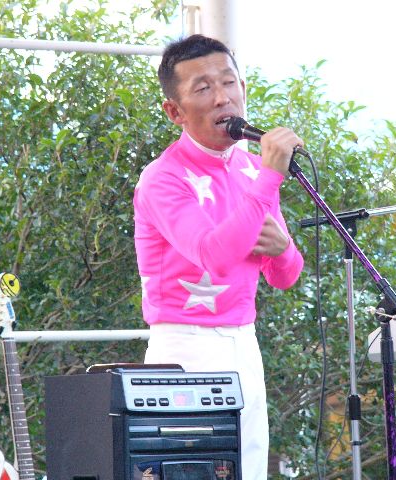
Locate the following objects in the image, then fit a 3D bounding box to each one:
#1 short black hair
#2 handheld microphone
[{"bbox_3d":[-0.003,-0.348,8.210,0.167,0.148,0.195,-12,-7,-24],"label":"short black hair"},{"bbox_3d":[0.142,-0.204,8.060,0.190,0.052,0.052,19,8,25],"label":"handheld microphone"}]

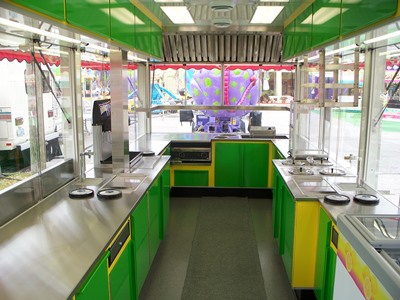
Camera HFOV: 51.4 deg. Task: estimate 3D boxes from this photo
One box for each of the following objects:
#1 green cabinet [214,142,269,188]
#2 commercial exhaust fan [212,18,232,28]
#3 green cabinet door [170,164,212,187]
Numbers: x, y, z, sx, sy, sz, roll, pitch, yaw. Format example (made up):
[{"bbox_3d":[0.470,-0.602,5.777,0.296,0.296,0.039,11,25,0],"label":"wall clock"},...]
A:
[{"bbox_3d":[0.645,0.178,6.516,0.830,0.685,0.550,1,10,3],"label":"green cabinet"},{"bbox_3d":[0.279,-1.553,5.157,0.245,0.080,0.245,1,10,3],"label":"commercial exhaust fan"},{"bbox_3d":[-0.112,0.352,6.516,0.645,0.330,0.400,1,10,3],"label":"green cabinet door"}]

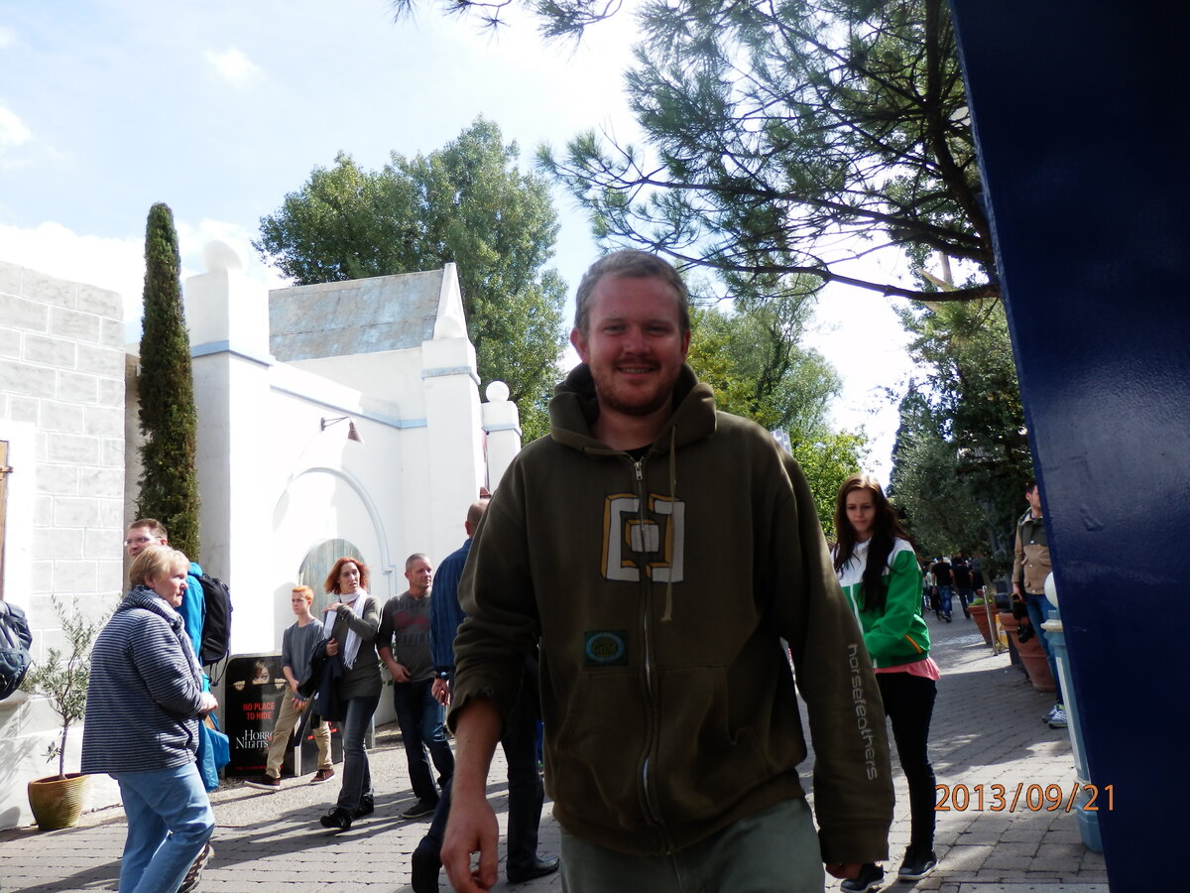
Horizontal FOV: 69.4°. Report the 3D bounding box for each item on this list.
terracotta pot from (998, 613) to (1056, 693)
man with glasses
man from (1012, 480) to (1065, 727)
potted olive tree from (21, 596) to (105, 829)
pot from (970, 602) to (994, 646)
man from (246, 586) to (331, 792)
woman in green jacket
[{"bbox_3d":[4.367,1.949,8.220,0.820,0.740,0.820,-9,-10,23],"label":"terracotta pot"},{"bbox_3d":[-2.206,1.307,4.400,0.620,1.830,0.560,2,-12,-35],"label":"man with glasses"},{"bbox_3d":[3.458,1.160,6.550,0.390,1.800,0.520,0,-11,-26],"label":"man"},{"bbox_3d":[-3.887,1.938,6.350,0.680,1.640,0.720,-10,-11,30],"label":"potted olive tree"},{"bbox_3d":[6.704,2.982,14.400,0.780,0.660,0.780,-9,-10,23],"label":"pot"},{"bbox_3d":[-2.563,1.998,7.200,0.500,1.630,0.700,-14,-13,43],"label":"man"},{"bbox_3d":[1.247,0.964,3.720,0.360,1.690,0.470,4,-13,-40],"label":"woman in green jacket"}]

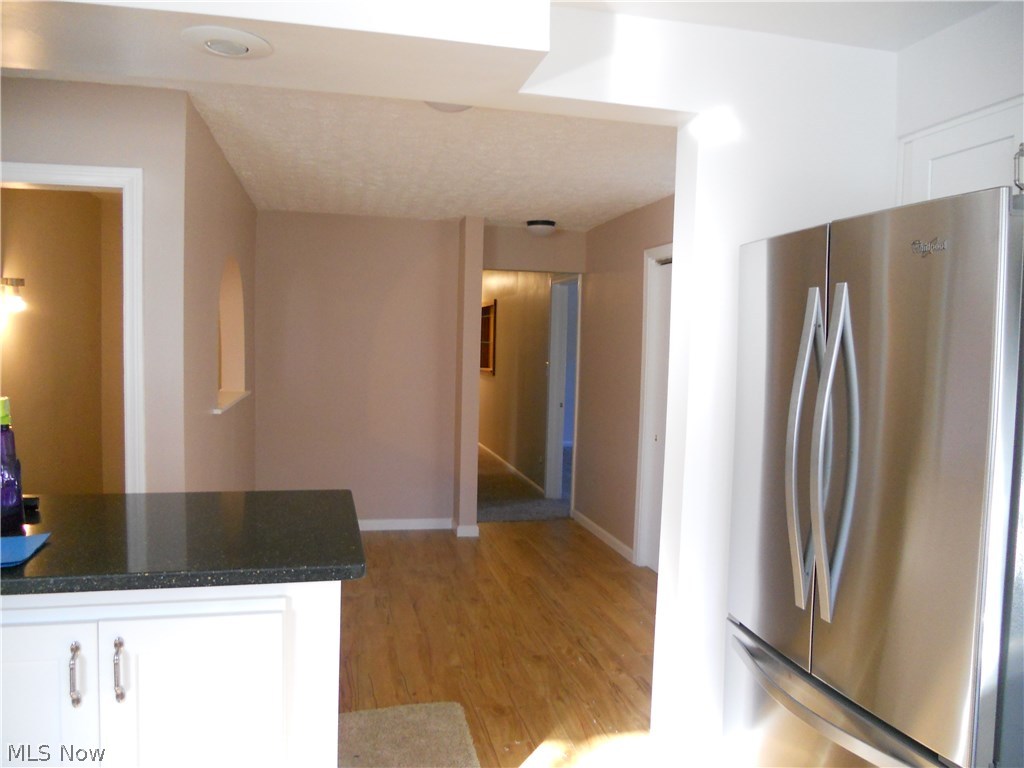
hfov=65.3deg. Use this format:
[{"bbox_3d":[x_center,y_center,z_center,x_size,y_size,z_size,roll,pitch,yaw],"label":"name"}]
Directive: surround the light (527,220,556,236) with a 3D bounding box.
[{"bbox_3d":[0.234,-1.214,6.280,0.228,0.108,0.228,1,3,0],"label":"light"}]

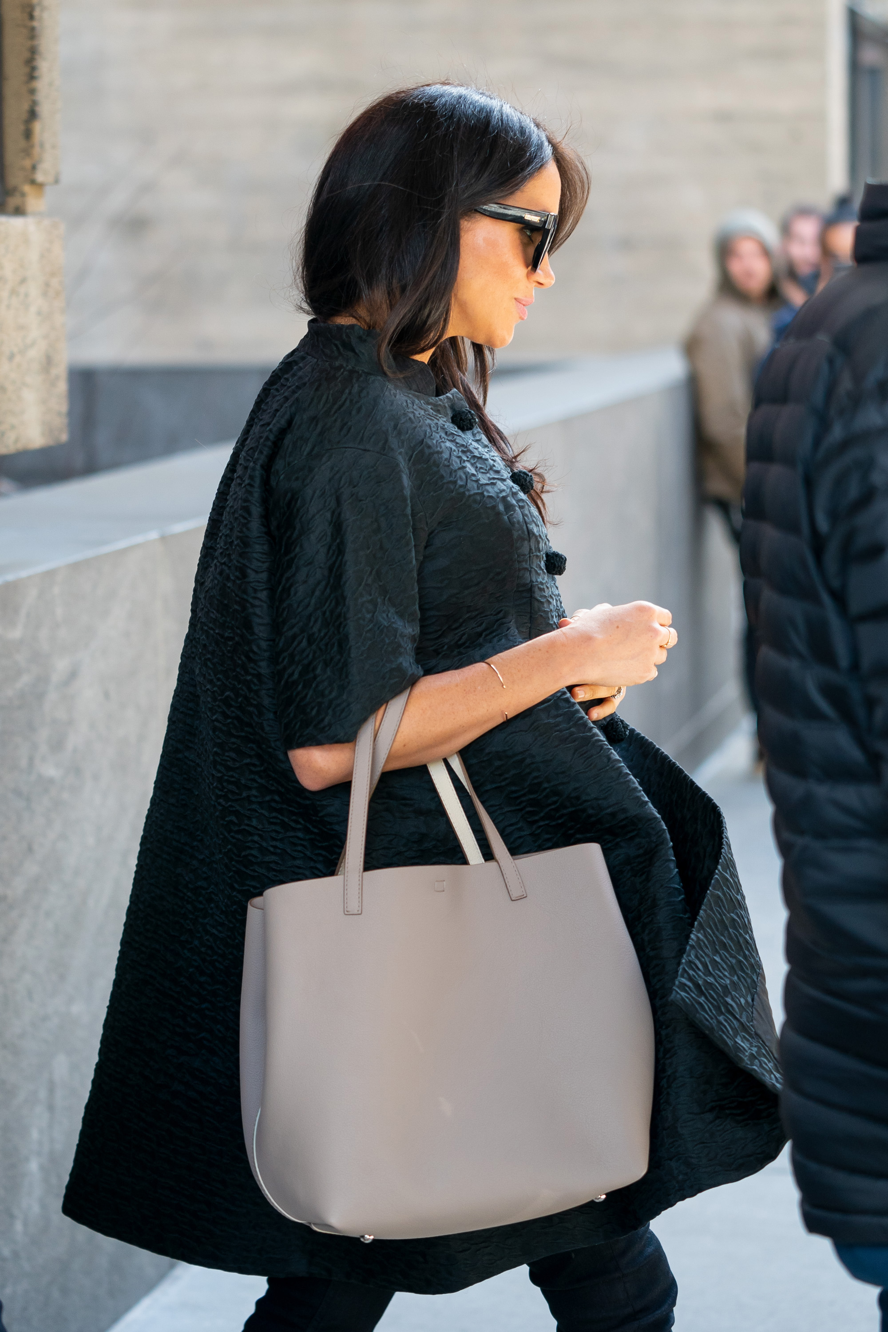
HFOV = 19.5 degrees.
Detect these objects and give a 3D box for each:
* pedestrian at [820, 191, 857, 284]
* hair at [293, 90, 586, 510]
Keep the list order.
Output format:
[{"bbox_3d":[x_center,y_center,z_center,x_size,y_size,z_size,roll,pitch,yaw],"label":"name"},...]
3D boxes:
[{"bbox_3d":[1.372,-0.764,9.044,0.520,1.740,0.360,2,10,11],"label":"pedestrian"},{"bbox_3d":[-0.001,-0.329,2.330,0.255,0.385,0.210,-2,10,-8],"label":"hair"}]

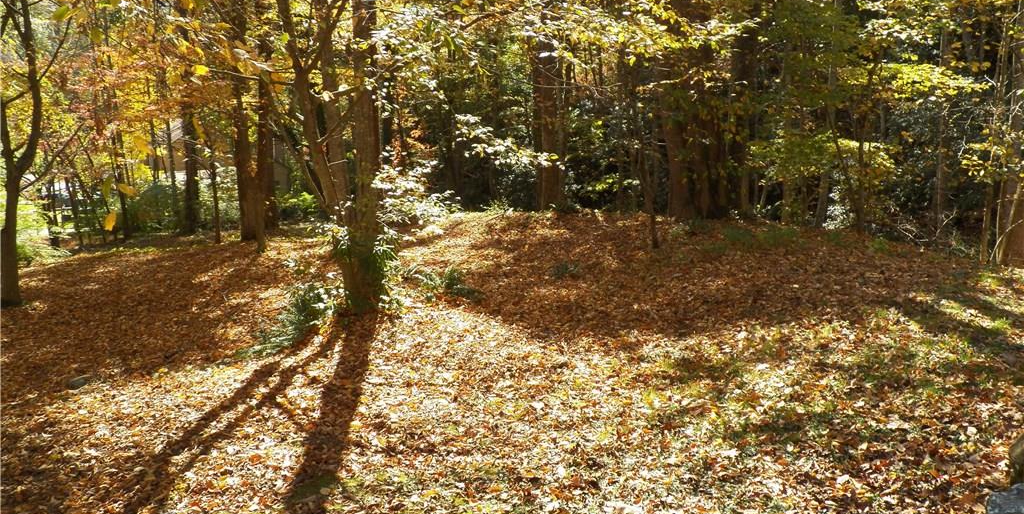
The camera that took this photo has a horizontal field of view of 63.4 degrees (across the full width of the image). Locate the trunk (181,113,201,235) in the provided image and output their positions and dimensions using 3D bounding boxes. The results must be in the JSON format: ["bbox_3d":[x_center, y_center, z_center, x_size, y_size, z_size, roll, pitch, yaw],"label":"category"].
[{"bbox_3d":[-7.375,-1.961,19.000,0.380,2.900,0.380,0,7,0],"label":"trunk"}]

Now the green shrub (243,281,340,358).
[{"bbox_3d":[-2.449,0.694,9.200,1.050,0.600,0.900,0,7,0],"label":"green shrub"}]

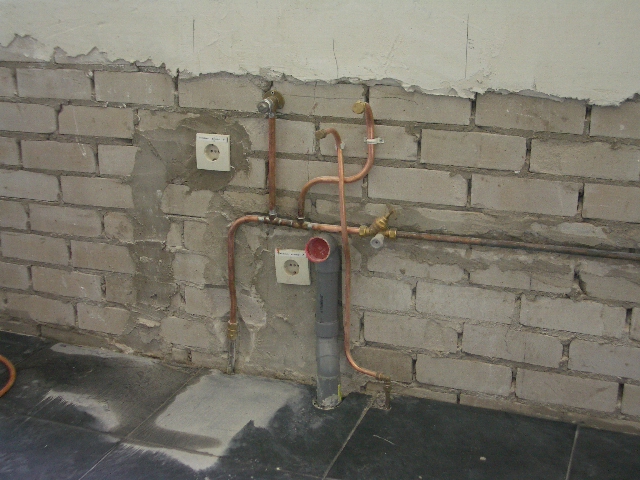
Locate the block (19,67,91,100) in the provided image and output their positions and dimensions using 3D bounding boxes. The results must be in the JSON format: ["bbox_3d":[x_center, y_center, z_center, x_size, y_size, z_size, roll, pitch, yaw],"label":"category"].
[{"bbox_3d":[-0.610,-0.382,2.182,0.211,0.068,0.100,6,19,20],"label":"block"}]

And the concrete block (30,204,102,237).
[{"bbox_3d":[-0.615,-0.062,2.292,0.210,0.069,0.100,6,19,19],"label":"concrete block"}]

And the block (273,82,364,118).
[{"bbox_3d":[0.012,-0.312,1.959,0.211,0.070,0.100,6,19,20],"label":"block"}]

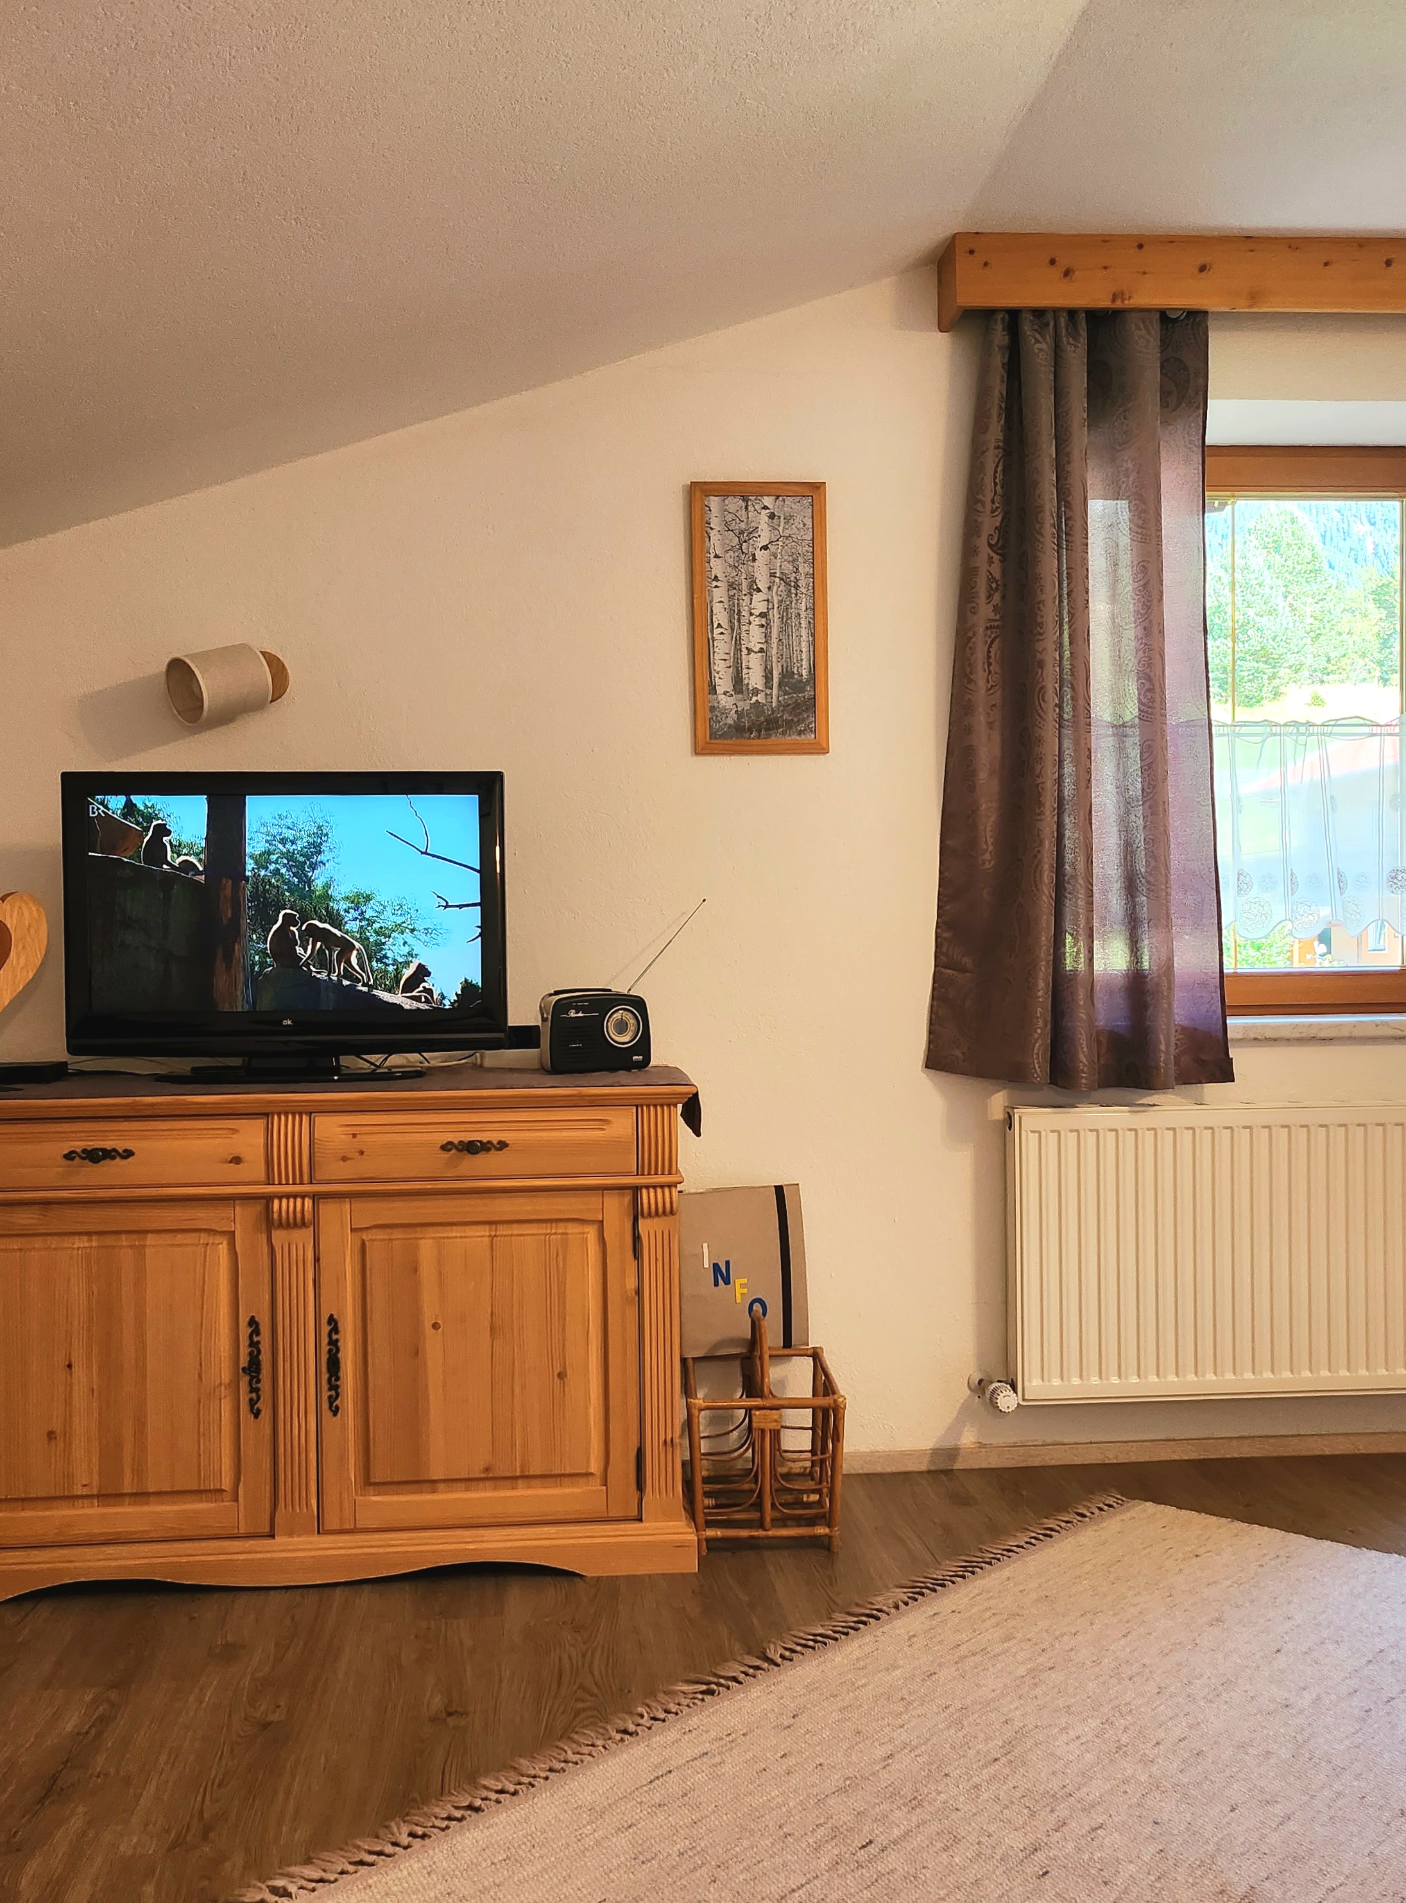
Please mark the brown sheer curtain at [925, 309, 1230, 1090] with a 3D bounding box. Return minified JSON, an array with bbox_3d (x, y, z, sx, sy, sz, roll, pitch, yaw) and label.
[{"bbox_3d":[0.769,-0.518,3.593,0.619,1.602,0.140,-1,1,-4],"label":"brown sheer curtain"}]

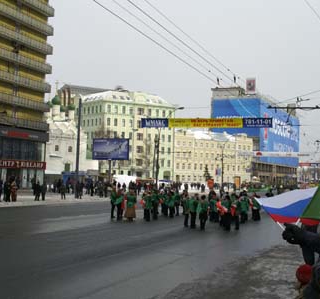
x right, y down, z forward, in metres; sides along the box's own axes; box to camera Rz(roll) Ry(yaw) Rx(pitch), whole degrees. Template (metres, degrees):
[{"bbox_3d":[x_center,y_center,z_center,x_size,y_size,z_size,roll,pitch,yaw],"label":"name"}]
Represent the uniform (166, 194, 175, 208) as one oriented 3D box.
[{"bbox_3d":[0.656,3.250,32.773,0.500,0.800,0.310,0,-3,26],"label":"uniform"}]

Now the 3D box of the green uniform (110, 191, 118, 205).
[{"bbox_3d":[-2.528,2.627,28.696,0.470,0.760,0.330,-1,-4,45],"label":"green uniform"}]

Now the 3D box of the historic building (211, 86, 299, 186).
[{"bbox_3d":[44.508,-1.909,235.766,20.344,37.000,68.637,0,-3,27],"label":"historic building"}]

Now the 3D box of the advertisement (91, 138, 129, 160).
[{"bbox_3d":[-7.315,0.029,78.602,6.200,3.160,0.400,0,-3,27],"label":"advertisement"}]

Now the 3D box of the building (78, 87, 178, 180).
[{"bbox_3d":[-11.323,-3.089,162.828,25.113,28.000,18.000,4,-4,-34],"label":"building"}]

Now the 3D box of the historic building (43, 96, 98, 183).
[{"bbox_3d":[-19.214,-2.028,111.242,10.000,19.800,11.500,0,-3,27],"label":"historic building"}]

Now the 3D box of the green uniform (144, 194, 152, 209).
[{"bbox_3d":[-0.689,2.930,29.383,0.480,0.760,0.310,0,-3,24],"label":"green uniform"}]

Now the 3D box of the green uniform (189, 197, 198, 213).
[{"bbox_3d":[1.684,2.731,25.893,0.460,0.780,0.300,0,-3,24],"label":"green uniform"}]

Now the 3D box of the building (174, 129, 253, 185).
[{"bbox_3d":[14.405,3.508,180.173,32.048,18.300,14.000,4,-4,-30],"label":"building"}]

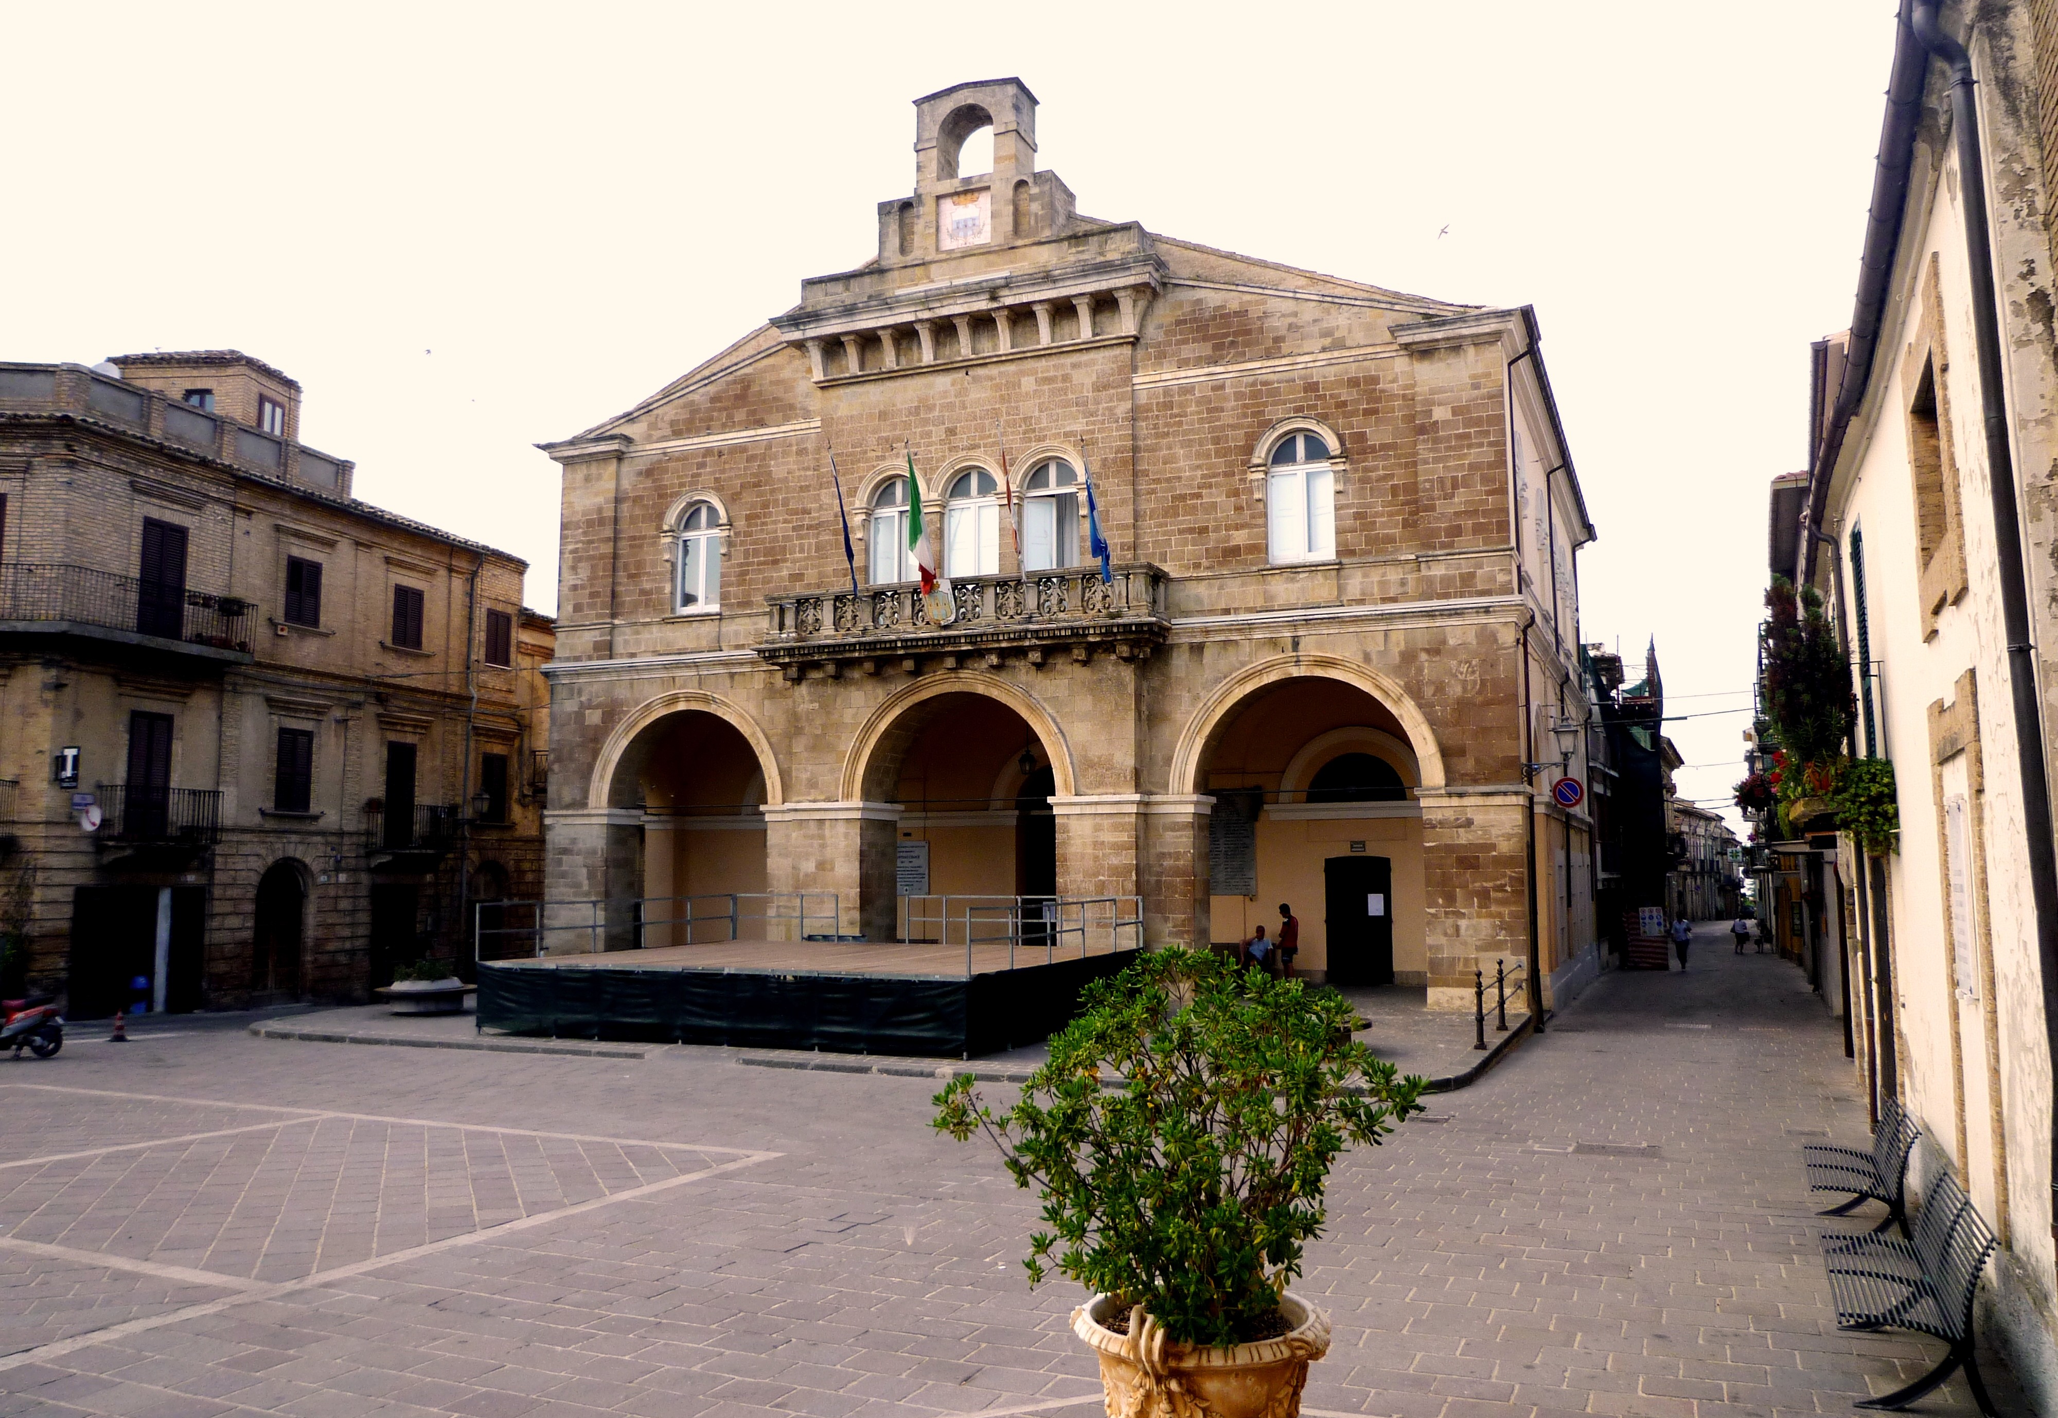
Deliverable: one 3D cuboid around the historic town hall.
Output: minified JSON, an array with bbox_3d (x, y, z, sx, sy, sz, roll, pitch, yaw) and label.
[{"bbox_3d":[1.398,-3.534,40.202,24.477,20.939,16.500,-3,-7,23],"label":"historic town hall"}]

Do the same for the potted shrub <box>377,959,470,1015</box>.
[{"bbox_3d":[-11.652,5.358,28.849,1.963,0.937,1.963,2,-6,-22],"label":"potted shrub"}]

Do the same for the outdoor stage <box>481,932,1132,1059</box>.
[{"bbox_3d":[-3.684,5.168,27.433,9.469,1.225,7.728,-3,-7,23],"label":"outdoor stage"}]

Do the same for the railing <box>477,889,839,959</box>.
[{"bbox_3d":[-6.843,4.217,28.910,2.641,1.000,7.728,-3,-7,23],"label":"railing"}]

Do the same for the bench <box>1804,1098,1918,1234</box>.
[{"bbox_3d":[5.854,3.268,10.448,0.669,0.845,1.804,-3,-7,25],"label":"bench"}]

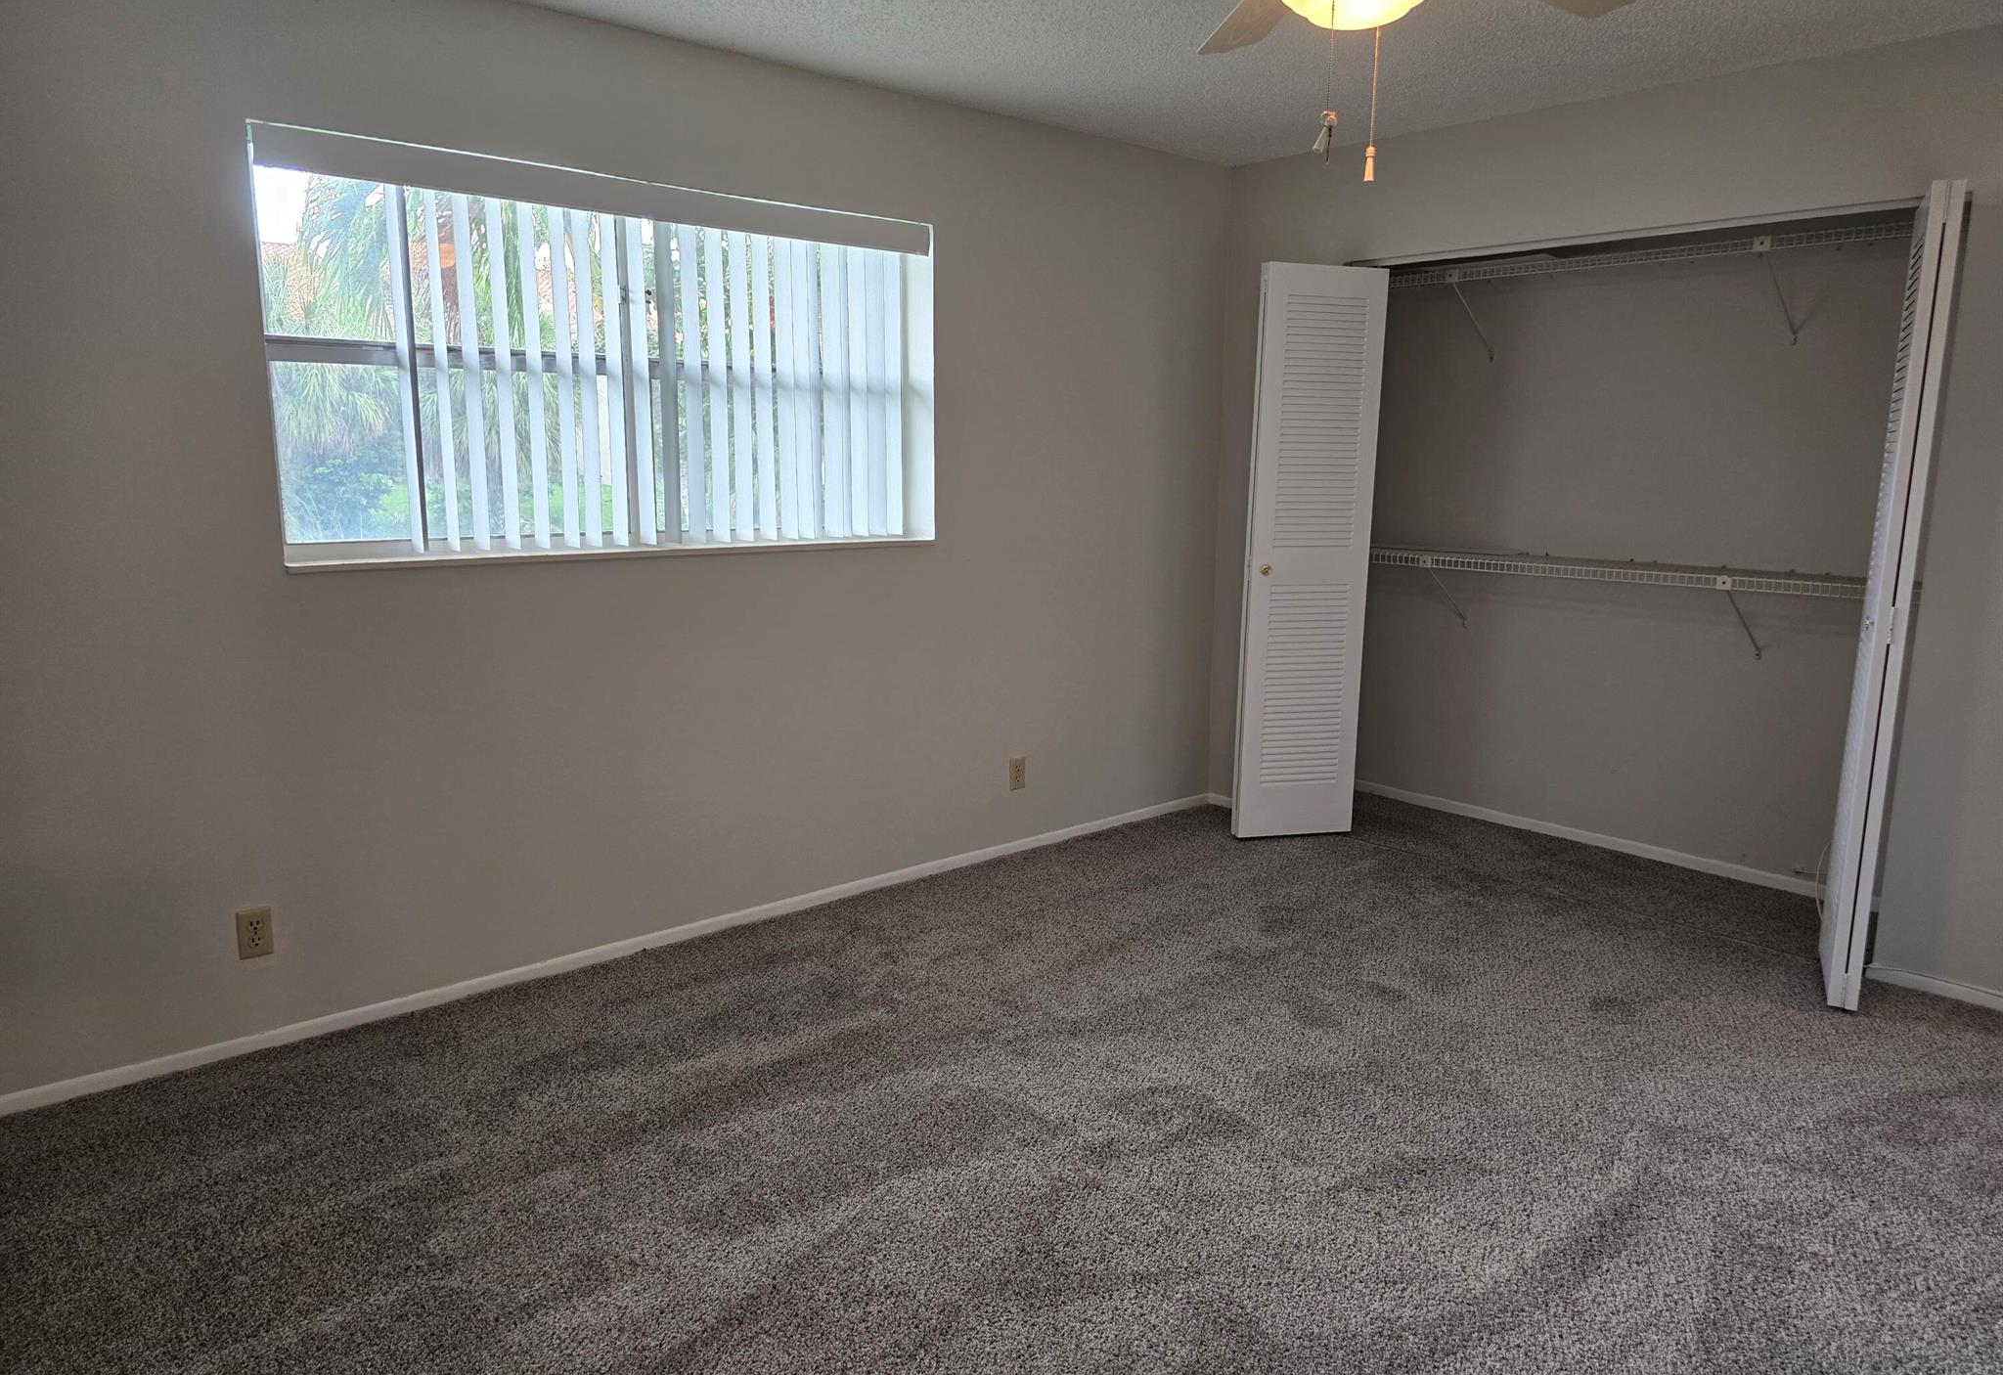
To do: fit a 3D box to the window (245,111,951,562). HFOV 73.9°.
[{"bbox_3d":[-0.954,-0.846,3.593,1.880,0.961,0.150,-8,13,-41],"label":"window"}]

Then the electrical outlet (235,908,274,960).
[{"bbox_3d":[-1.724,0.570,3.076,0.070,0.115,0.010,-8,13,-41],"label":"electrical outlet"}]

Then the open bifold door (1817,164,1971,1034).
[{"bbox_3d":[2.290,-0.205,3.446,0.068,2.020,0.452,6,11,28],"label":"open bifold door"}]

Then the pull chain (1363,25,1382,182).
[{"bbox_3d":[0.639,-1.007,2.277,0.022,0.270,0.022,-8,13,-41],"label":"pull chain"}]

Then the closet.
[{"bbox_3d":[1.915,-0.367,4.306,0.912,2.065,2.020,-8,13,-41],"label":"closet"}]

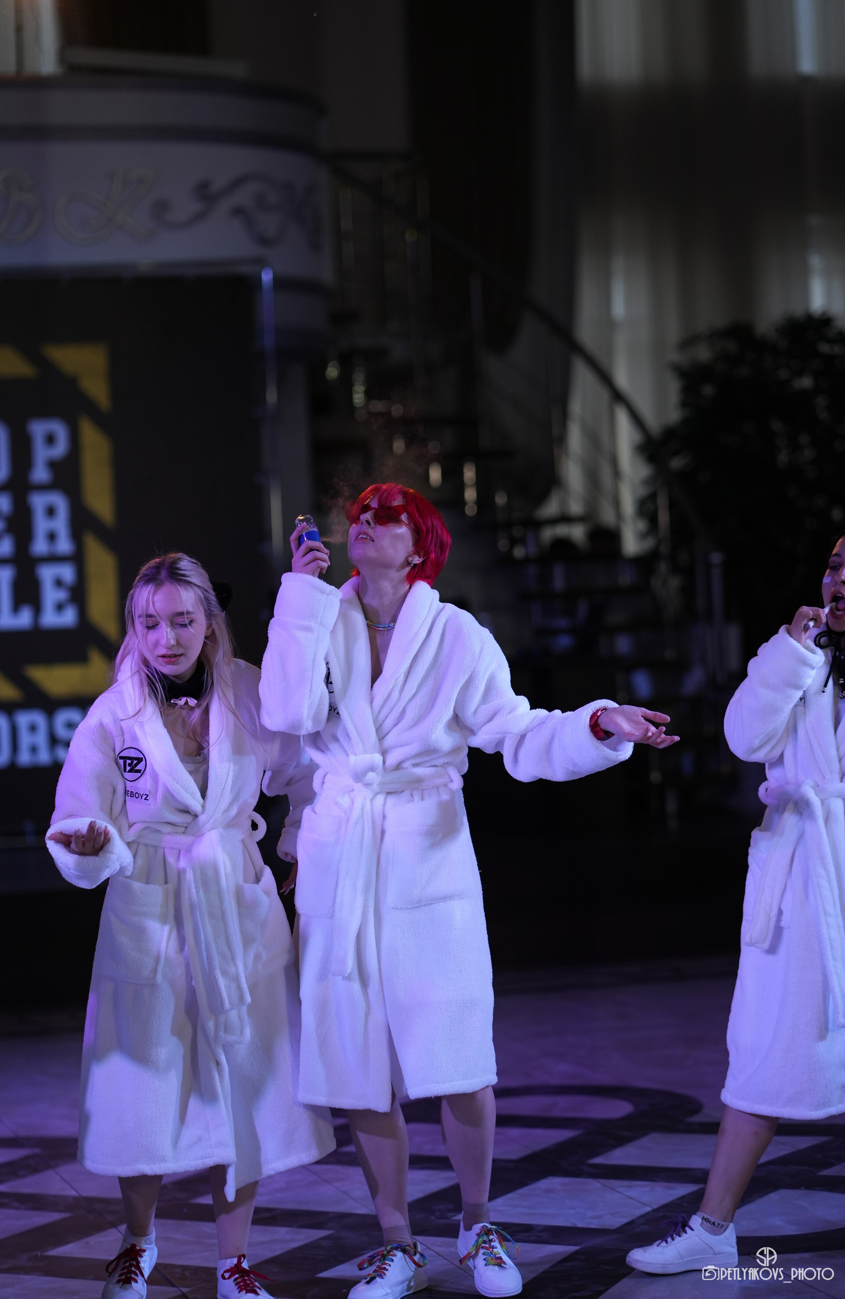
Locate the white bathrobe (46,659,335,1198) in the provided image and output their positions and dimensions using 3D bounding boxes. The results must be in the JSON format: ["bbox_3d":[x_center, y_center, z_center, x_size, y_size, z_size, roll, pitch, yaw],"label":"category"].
[{"bbox_3d":[-0.485,0.566,6.370,0.590,1.110,0.460,-3,1,-3],"label":"white bathrobe"}]

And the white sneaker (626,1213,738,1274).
[{"bbox_3d":[0.553,1.256,6.531,0.265,0.118,0.102,-3,1,-27],"label":"white sneaker"}]

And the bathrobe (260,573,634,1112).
[{"bbox_3d":[0.051,0.398,6.380,0.760,1.110,0.500,-2,1,10],"label":"bathrobe"}]

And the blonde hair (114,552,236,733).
[{"bbox_3d":[-0.514,-0.014,6.360,0.250,0.375,0.250,-2,1,8],"label":"blonde hair"}]

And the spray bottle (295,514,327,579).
[{"bbox_3d":[-0.226,-0.215,6.270,0.045,0.125,0.045,-14,3,1],"label":"spray bottle"}]

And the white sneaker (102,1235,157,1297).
[{"bbox_3d":[-0.612,1.309,6.448,0.102,0.118,0.270,-2,1,5],"label":"white sneaker"}]

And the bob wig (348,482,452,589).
[{"bbox_3d":[-0.051,-0.244,6.440,0.190,0.225,0.225,-2,-27,38],"label":"bob wig"}]

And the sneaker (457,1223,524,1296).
[{"bbox_3d":[0.134,1.276,6.461,0.102,0.115,0.270,-3,1,-15],"label":"sneaker"}]

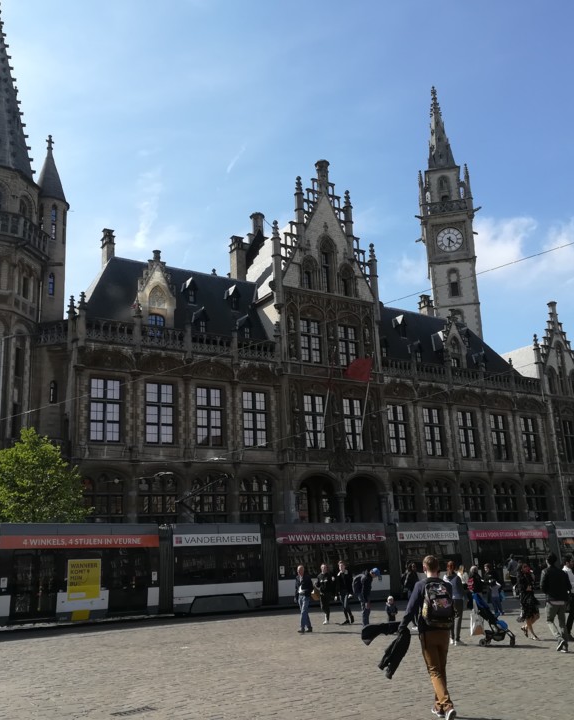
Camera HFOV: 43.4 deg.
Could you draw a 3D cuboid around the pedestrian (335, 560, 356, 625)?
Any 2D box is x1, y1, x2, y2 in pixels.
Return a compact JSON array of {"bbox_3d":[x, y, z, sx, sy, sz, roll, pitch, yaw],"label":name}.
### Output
[{"bbox_3d":[1.707,6.849,21.206,0.500,1.780,0.450,-9,-17,24],"label":"pedestrian"}]

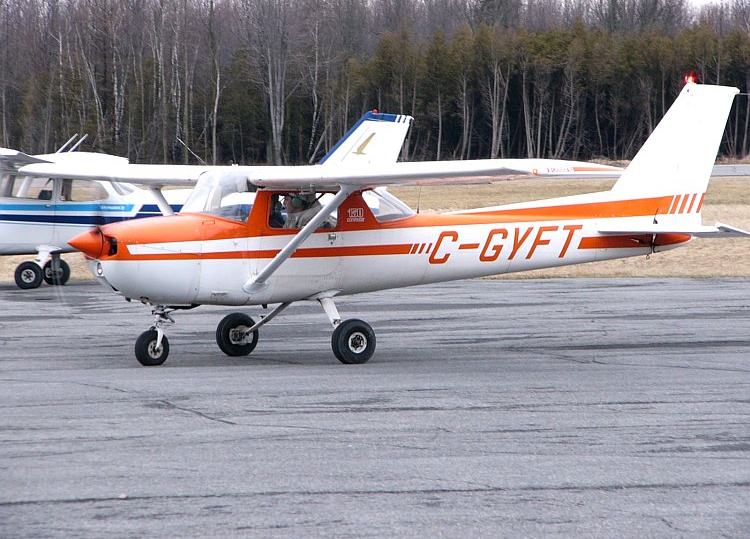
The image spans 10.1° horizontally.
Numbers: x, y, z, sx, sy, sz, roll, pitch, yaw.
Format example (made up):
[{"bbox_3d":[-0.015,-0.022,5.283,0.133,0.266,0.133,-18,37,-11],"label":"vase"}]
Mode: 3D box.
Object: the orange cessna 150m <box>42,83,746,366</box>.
[{"bbox_3d":[0.420,-0.490,39.900,7.300,2.620,10.170,-1,2,-29],"label":"orange cessna 150m"}]

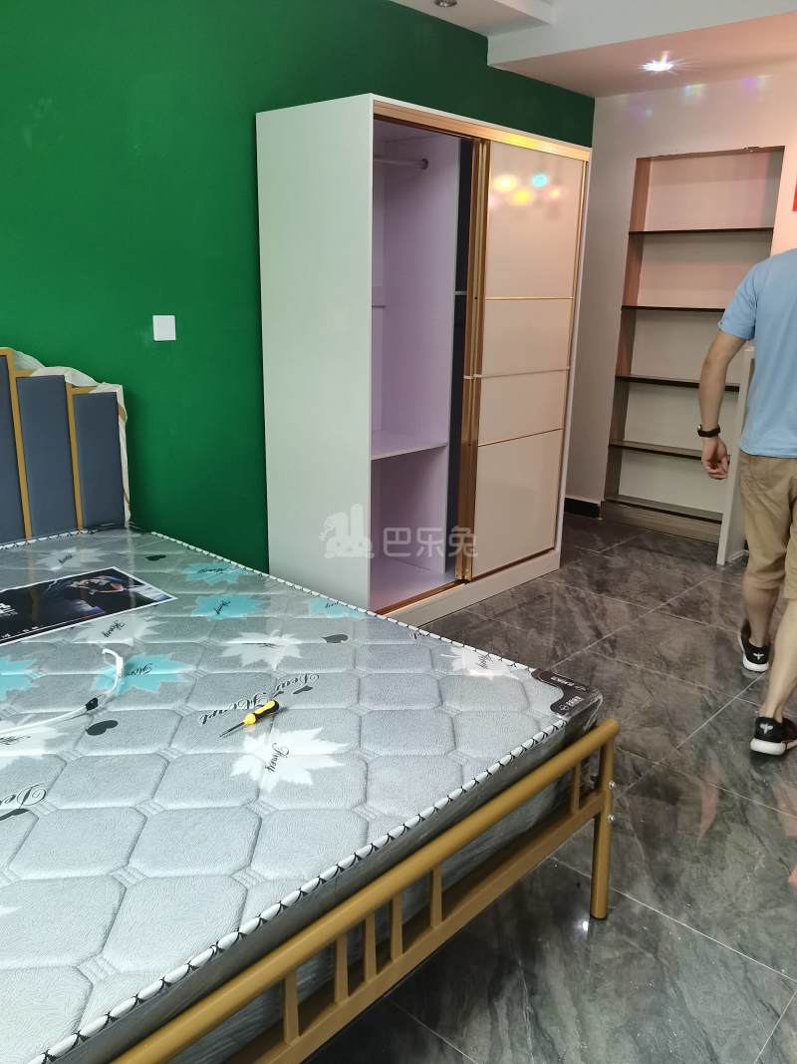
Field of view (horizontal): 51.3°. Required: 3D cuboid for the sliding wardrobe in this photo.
[{"bbox_3d":[0.149,-0.691,3.708,0.612,1.990,1.401,16,22,41],"label":"sliding wardrobe"}]

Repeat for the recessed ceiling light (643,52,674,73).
[{"bbox_3d":[1.259,-2.257,4.023,0.100,0.030,0.100,15,22,40],"label":"recessed ceiling light"}]

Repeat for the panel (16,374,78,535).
[{"bbox_3d":[-1.162,-0.223,2.738,0.040,0.580,0.155,15,22,40],"label":"panel"}]

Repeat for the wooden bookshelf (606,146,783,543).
[{"bbox_3d":[1.665,-1.004,4.710,0.800,2.080,0.210,15,22,40],"label":"wooden bookshelf"}]

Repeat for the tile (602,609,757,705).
[{"bbox_3d":[1.160,0.478,3.341,0.600,0.010,0.600,15,22,40],"label":"tile"}]

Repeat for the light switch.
[{"bbox_3d":[-0.840,-0.733,2.993,0.010,0.088,0.088,15,22,40],"label":"light switch"}]

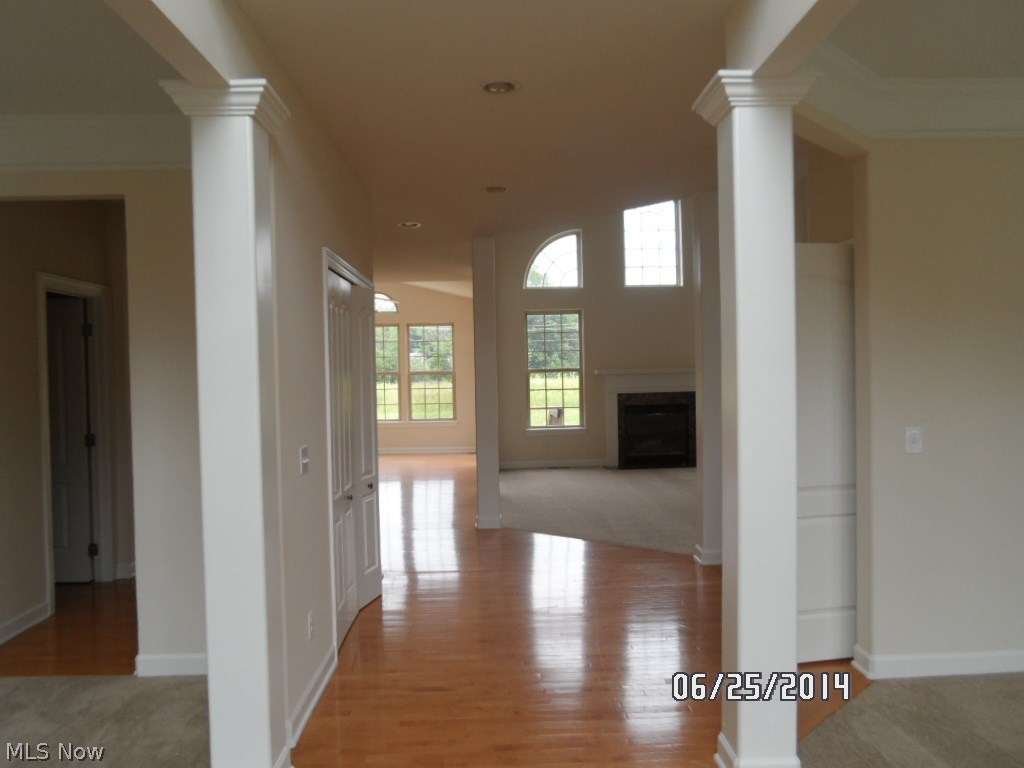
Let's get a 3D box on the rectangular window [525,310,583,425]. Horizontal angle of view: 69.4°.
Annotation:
[{"bbox_3d":[0.622,-0.202,10.768,0.804,1.731,0.100,-1,1,-2],"label":"rectangular window"}]

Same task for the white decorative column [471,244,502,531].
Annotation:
[{"bbox_3d":[-0.248,-0.012,7.051,0.223,2.728,0.225,-1,1,-2],"label":"white decorative column"}]

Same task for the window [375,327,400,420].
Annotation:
[{"bbox_3d":[-2.371,-0.187,13.046,0.828,1.721,0.100,-1,1,-2],"label":"window"}]

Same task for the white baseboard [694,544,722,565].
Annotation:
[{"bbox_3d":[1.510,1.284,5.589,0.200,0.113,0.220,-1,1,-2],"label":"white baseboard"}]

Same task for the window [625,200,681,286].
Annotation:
[{"bbox_3d":[2.045,-2.084,10.784,0.844,1.304,0.100,-1,1,-2],"label":"window"}]

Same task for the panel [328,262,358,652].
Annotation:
[{"bbox_3d":[-0.955,0.401,4.206,0.035,1.995,0.715,-1,1,-2],"label":"panel"}]

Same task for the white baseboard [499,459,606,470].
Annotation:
[{"bbox_3d":[0.577,1.215,10.770,1.546,0.115,0.022,-1,1,-2],"label":"white baseboard"}]

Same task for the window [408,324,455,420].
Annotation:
[{"bbox_3d":[-1.417,-0.206,13.076,0.816,1.738,0.100,-1,1,-2],"label":"window"}]

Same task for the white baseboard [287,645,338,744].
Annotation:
[{"bbox_3d":[-0.894,1.371,3.360,0.022,0.113,0.870,-1,1,-2],"label":"white baseboard"}]

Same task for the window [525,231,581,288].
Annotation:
[{"bbox_3d":[0.602,-1.812,10.741,0.827,0.852,0.100,-1,1,-2],"label":"window"}]

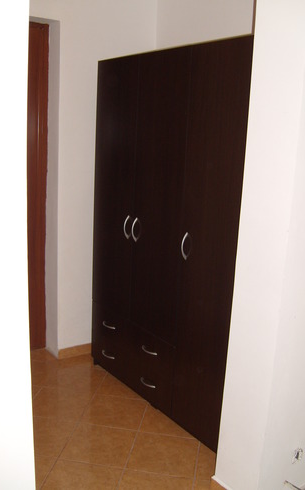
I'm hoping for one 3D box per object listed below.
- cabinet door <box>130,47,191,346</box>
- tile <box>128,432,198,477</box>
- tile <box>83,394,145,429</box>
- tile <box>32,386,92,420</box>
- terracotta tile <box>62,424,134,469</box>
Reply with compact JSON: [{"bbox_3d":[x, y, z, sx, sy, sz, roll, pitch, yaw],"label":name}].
[{"bbox_3d":[0.036,-0.247,2.762,0.025,1.576,0.459,-6,15,-35],"label":"cabinet door"},{"bbox_3d":[0.062,1.064,2.511,0.330,0.012,0.330,4,12,8],"label":"tile"},{"bbox_3d":[-0.216,0.973,2.879,0.330,0.012,0.330,4,12,8],"label":"tile"},{"bbox_3d":[-0.545,0.948,2.925,0.330,0.012,0.330,4,12,8],"label":"tile"},{"bbox_3d":[-0.266,1.039,2.556,0.330,0.012,0.330,4,12,8],"label":"terracotta tile"}]

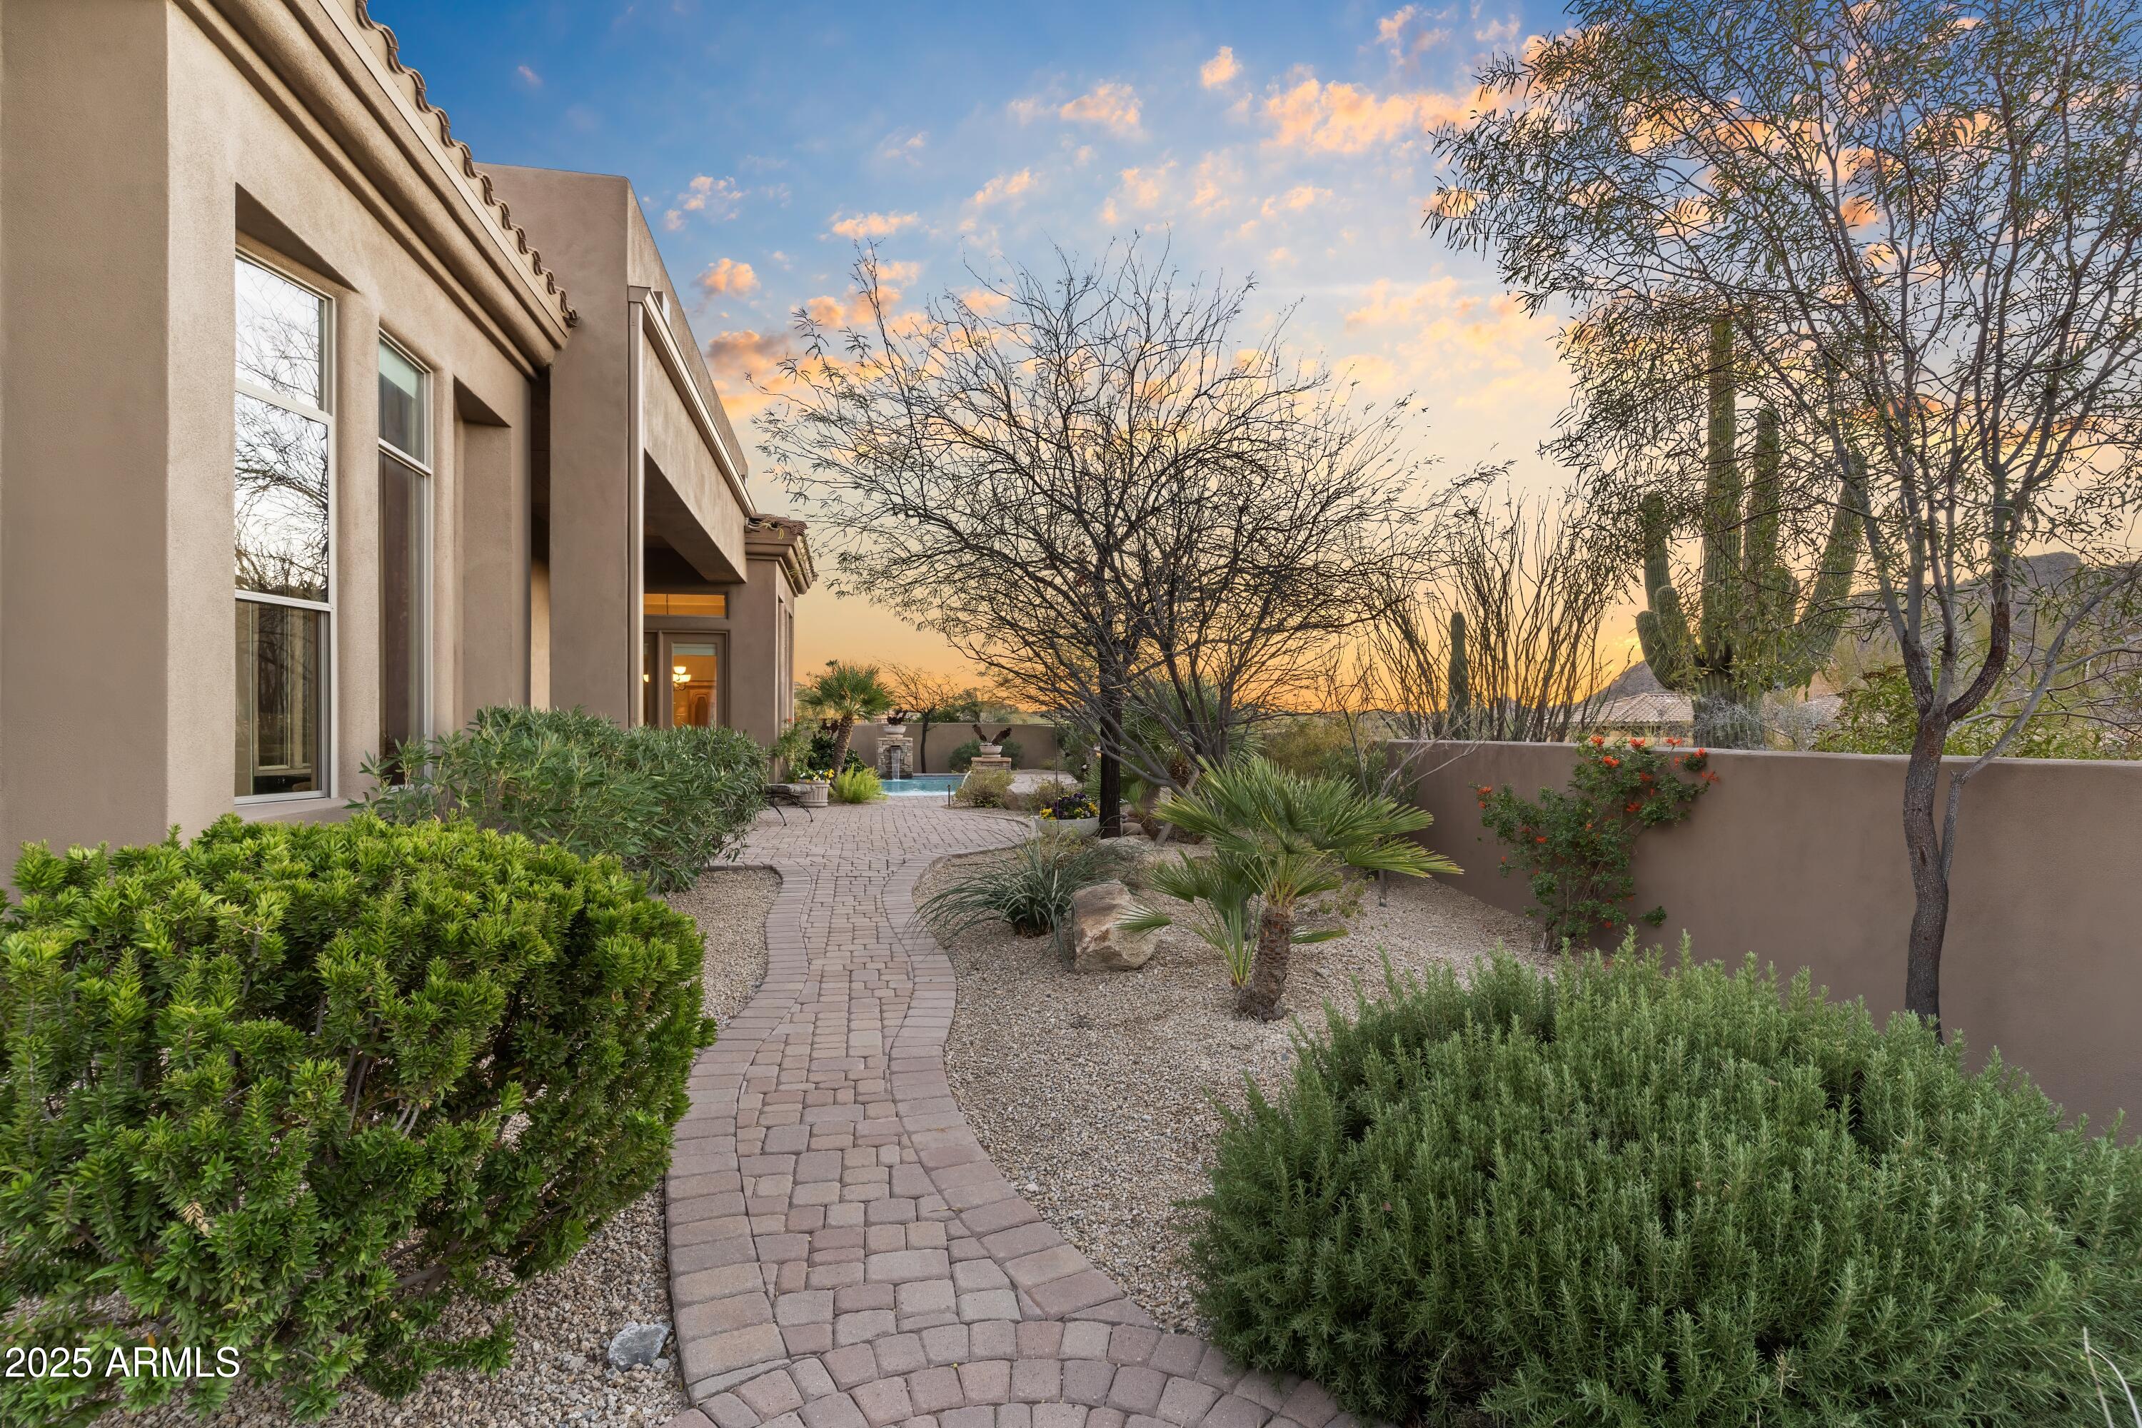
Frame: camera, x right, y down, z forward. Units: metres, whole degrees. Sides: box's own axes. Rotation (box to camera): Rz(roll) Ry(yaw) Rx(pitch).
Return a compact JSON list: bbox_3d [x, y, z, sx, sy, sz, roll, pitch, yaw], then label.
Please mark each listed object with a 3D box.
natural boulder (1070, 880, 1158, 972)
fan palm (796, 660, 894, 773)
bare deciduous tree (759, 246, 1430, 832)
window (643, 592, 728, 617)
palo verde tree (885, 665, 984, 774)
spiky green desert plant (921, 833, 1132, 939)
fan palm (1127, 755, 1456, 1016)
[{"bbox_3d":[0.239,1.157,5.550,0.480,0.460,0.450,0,-1,0],"label":"natural boulder"},{"bbox_3d":[-3.850,0.129,17.300,1.600,2.150,1.600,0,-1,0],"label":"fan palm"},{"bbox_3d":[0.217,-1.670,9.700,6.300,5.600,5.900,0,-1,0],"label":"bare deciduous tree"},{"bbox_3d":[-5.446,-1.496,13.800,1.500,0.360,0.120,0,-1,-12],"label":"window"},{"bbox_3d":[-3.208,0.156,23.500,2.250,2.600,2.200,0,-1,0],"label":"palo verde tree"},{"bbox_3d":[-0.280,1.080,6.500,1.350,0.660,1.250,0,0,0],"label":"spiky green desert plant"},{"bbox_3d":[1.068,0.834,4.800,1.500,1.250,1.400,0,-1,0],"label":"fan palm"}]

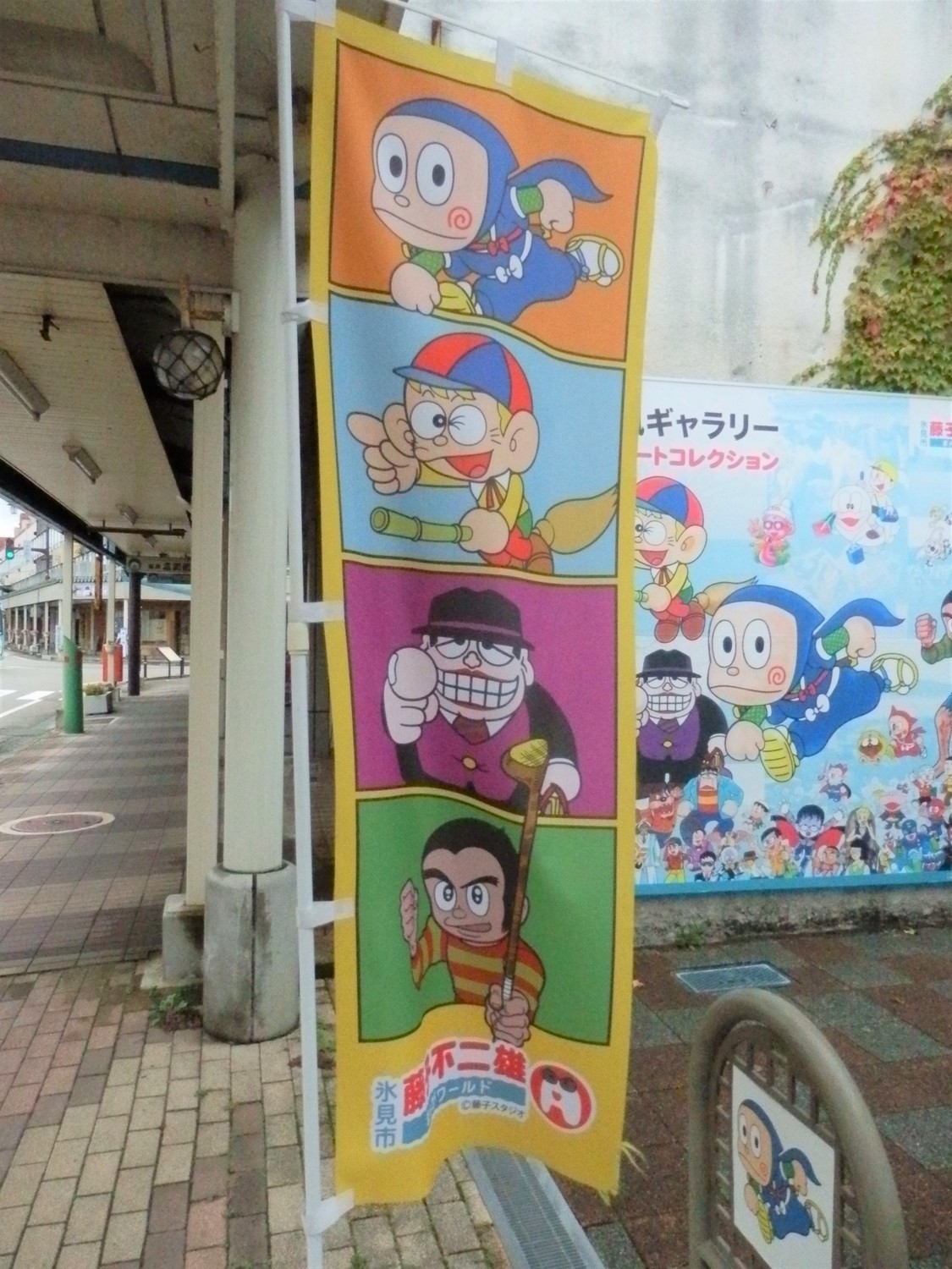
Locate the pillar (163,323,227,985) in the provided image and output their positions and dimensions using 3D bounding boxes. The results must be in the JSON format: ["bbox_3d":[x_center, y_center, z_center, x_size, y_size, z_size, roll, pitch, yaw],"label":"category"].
[{"bbox_3d":[-1.211,0.035,4.133,0.318,2.900,0.328,1,0,-15],"label":"pillar"}]

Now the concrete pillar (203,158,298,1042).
[{"bbox_3d":[-0.839,-0.144,3.523,0.352,3.273,0.352,1,0,-15],"label":"concrete pillar"}]

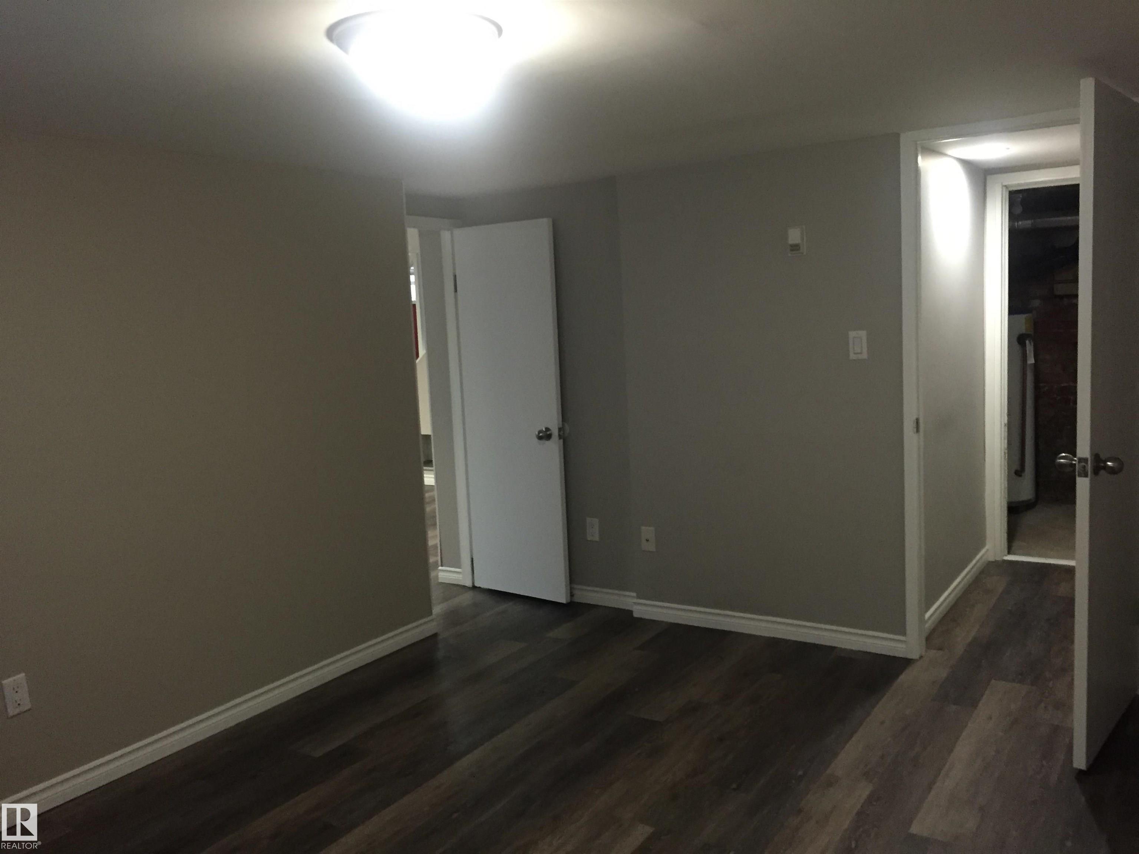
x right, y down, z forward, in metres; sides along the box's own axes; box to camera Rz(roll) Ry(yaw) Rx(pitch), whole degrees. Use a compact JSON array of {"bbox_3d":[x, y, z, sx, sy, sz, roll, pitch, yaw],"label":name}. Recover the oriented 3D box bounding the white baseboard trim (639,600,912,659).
[{"bbox_3d":[0.850,0.888,4.269,1.287,0.090,0.016,2,8,34],"label":"white baseboard trim"}]

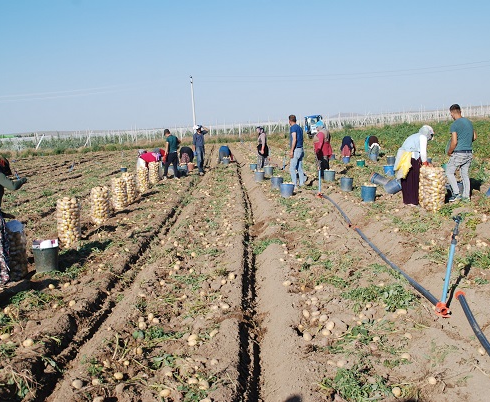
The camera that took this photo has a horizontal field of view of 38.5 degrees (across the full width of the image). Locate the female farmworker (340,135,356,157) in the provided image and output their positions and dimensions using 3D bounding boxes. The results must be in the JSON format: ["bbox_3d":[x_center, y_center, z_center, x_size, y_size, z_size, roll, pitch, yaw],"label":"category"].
[{"bbox_3d":[3.977,-2.076,27.200,0.560,0.900,0.800,-2,6,9],"label":"female farmworker"}]

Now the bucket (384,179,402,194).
[{"bbox_3d":[2.941,-0.274,13.900,0.285,0.285,0.285,-28,13,-25],"label":"bucket"}]

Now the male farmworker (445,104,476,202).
[{"bbox_3d":[3.790,-0.833,12.300,0.520,1.690,0.450,-5,7,-25],"label":"male farmworker"}]

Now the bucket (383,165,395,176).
[{"bbox_3d":[3.780,-0.781,18.300,0.290,0.280,0.290,-3,6,0],"label":"bucket"}]

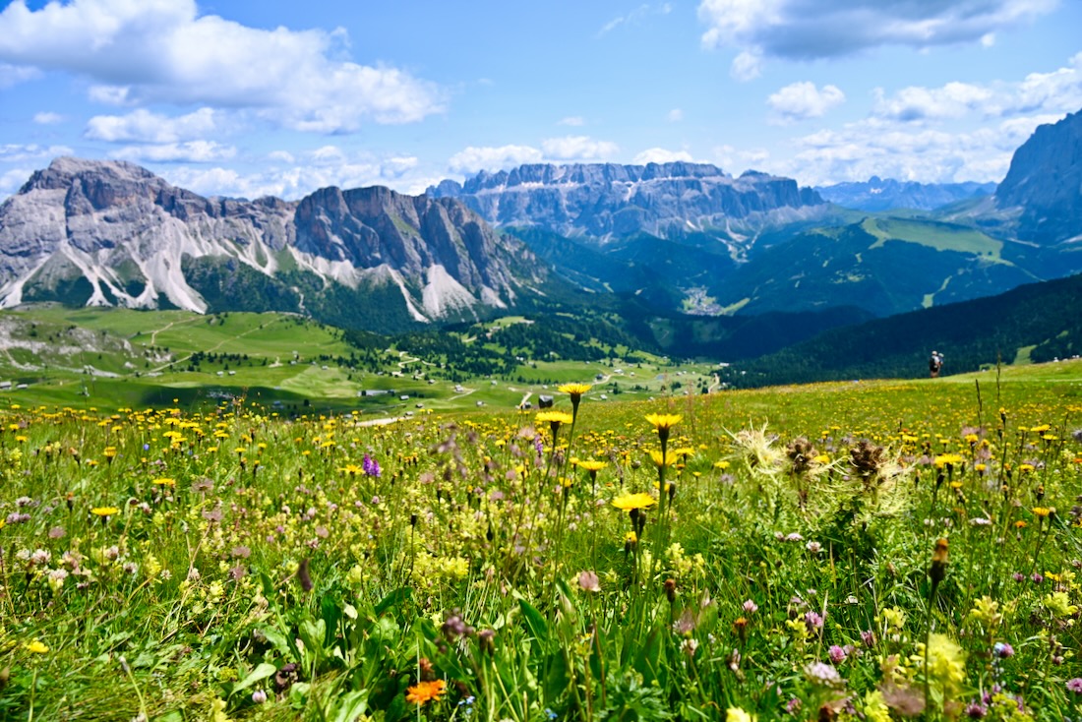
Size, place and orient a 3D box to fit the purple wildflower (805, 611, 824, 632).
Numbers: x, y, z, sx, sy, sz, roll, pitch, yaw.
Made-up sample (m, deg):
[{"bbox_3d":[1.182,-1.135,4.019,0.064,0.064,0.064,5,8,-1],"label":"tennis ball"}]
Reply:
[{"bbox_3d":[0.399,0.379,1.050,0.027,0.027,0.027,3,13,11],"label":"purple wildflower"}]

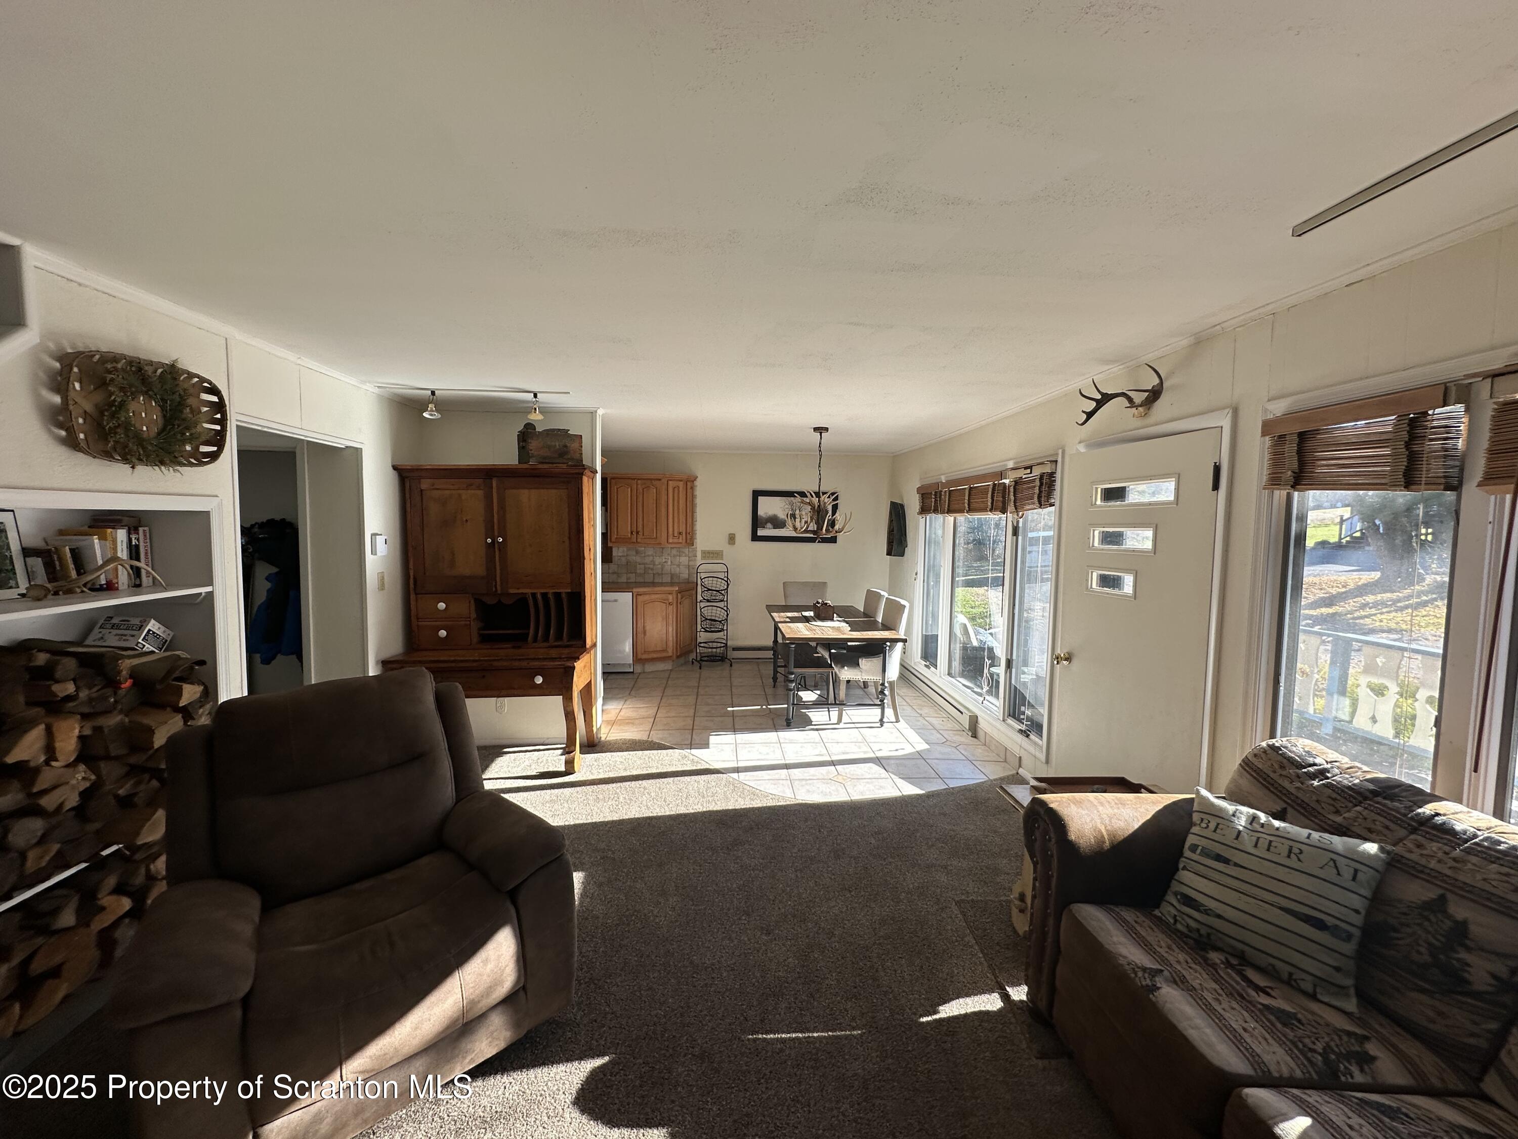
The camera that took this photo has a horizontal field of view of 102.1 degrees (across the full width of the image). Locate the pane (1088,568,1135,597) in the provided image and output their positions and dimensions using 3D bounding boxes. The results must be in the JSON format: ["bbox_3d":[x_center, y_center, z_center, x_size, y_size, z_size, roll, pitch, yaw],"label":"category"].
[{"bbox_3d":[1.718,0.063,2.994,0.045,0.129,0.318,0,4,-10],"label":"pane"}]

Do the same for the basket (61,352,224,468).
[{"bbox_3d":[-2.172,-0.548,2.170,0.136,0.353,0.616,0,4,-4],"label":"basket"}]

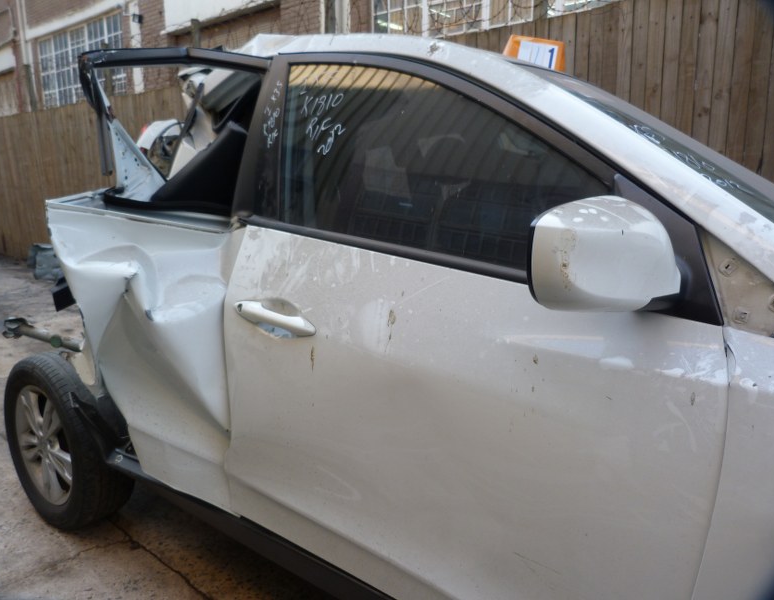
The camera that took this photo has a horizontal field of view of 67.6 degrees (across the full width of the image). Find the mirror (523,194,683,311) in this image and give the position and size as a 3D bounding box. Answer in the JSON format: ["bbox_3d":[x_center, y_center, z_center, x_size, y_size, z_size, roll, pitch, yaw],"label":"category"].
[{"bbox_3d":[0.313,-0.068,0.834,0.170,0.162,0.220,10,14,44],"label":"mirror"}]

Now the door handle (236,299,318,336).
[{"bbox_3d":[-0.245,0.041,1.268,0.250,0.050,0.050,14,17,34],"label":"door handle"}]

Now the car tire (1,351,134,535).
[{"bbox_3d":[-1.246,0.538,2.265,0.690,0.690,0.222,7,13,36],"label":"car tire"}]

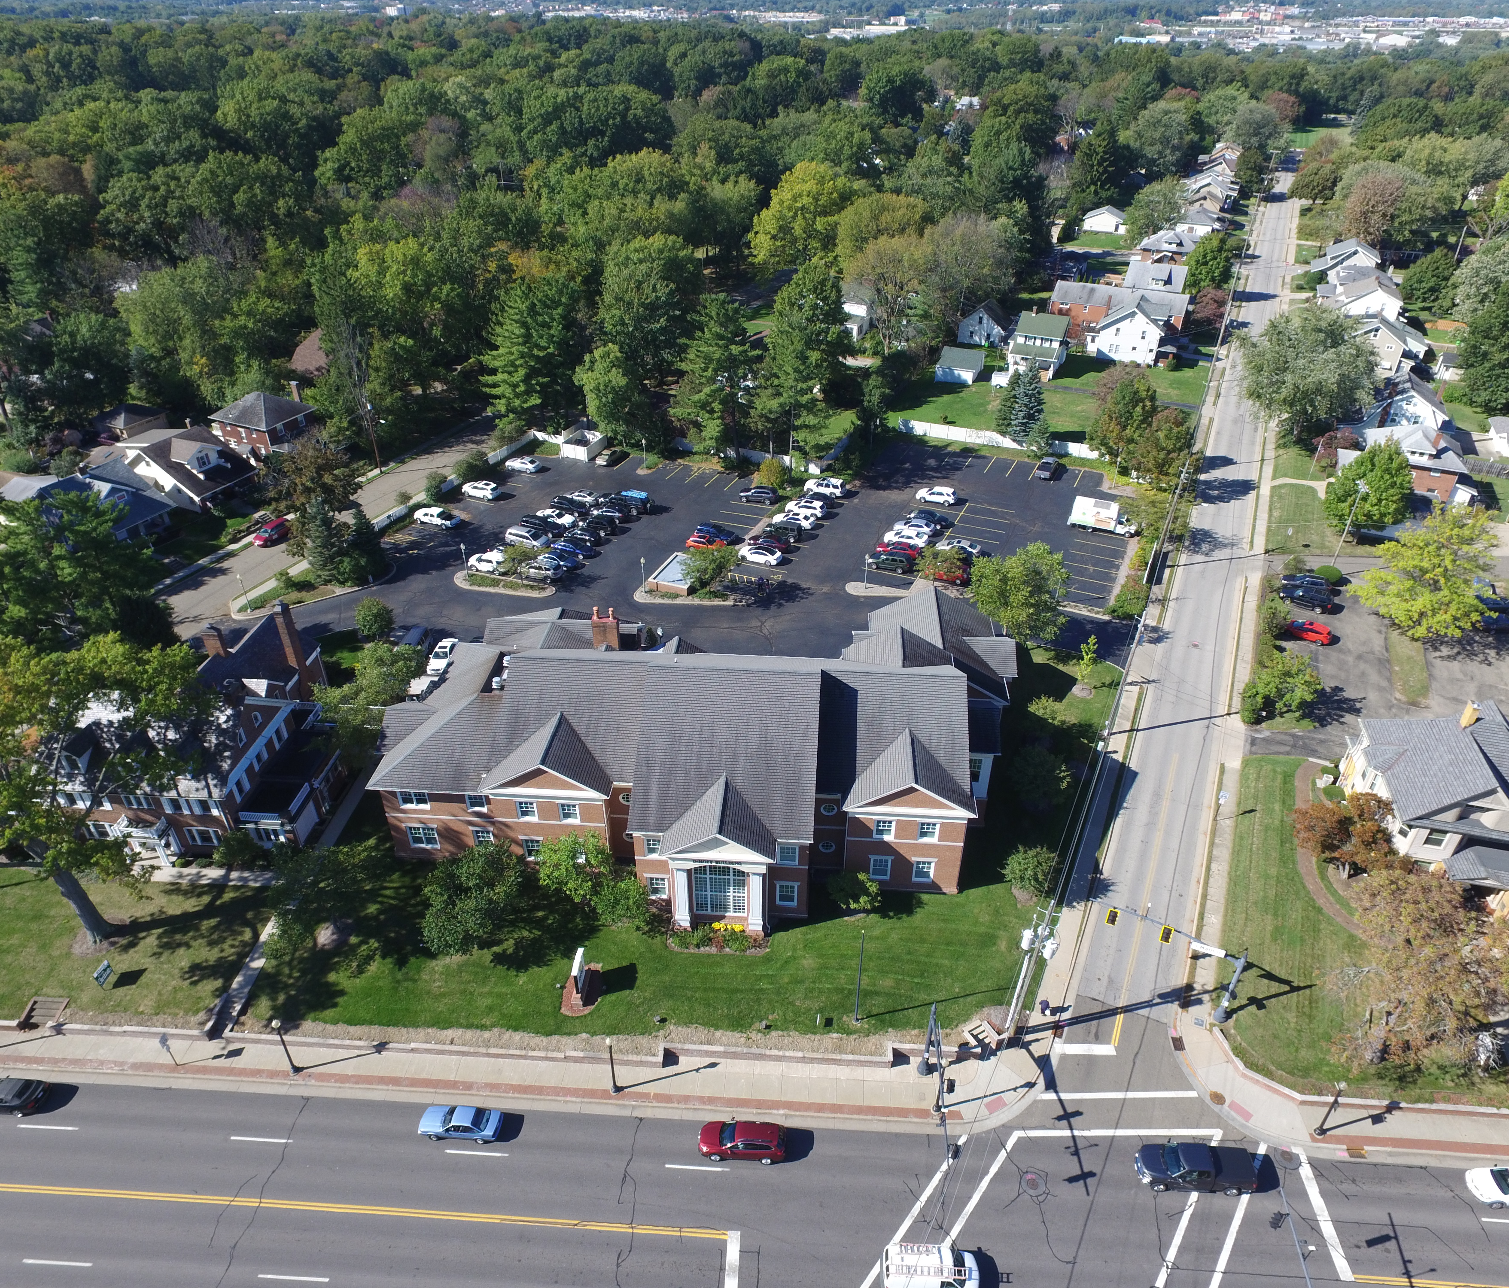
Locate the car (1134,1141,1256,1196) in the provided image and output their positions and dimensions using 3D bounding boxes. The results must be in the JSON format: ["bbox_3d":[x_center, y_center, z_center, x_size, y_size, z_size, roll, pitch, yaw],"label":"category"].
[{"bbox_3d":[23.621,28.074,53.249,5.750,1.900,2.030,2,33,3],"label":"car"}]

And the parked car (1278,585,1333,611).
[{"bbox_3d":[56.519,-4.747,101.444,4.850,1.820,1.950,24,40,31],"label":"parked car"}]

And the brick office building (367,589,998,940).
[{"bbox_3d":[-2.840,5.375,73.232,46.527,12.500,29.626,2,34,3],"label":"brick office building"}]

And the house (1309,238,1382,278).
[{"bbox_3d":[108.469,-69.605,182.518,10.754,7.600,9.459,15,36,21],"label":"house"}]

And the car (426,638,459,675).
[{"bbox_3d":[-27.544,1.123,87.884,1.830,1.450,4.800,0,34,0],"label":"car"}]

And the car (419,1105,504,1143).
[{"bbox_3d":[-16.513,26.798,55.657,4.650,1.380,1.800,2,33,3],"label":"car"}]

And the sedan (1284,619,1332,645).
[{"bbox_3d":[51.881,-1.220,93.135,4.250,1.430,1.780,24,40,31],"label":"sedan"}]

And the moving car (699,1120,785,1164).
[{"bbox_3d":[-0.705,27.089,54.336,4.640,1.650,1.880,2,33,3],"label":"moving car"}]

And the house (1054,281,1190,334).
[{"bbox_3d":[66.988,-61.132,182.535,22.870,8.303,12.032,15,36,21],"label":"house"}]

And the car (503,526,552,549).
[{"bbox_3d":[-23.898,-11.237,105.012,5.100,1.750,1.950,15,36,21],"label":"car"}]

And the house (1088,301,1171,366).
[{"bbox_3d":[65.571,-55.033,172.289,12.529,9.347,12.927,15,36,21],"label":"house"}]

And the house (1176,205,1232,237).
[{"bbox_3d":[114.649,-108.037,253.950,12.100,6.800,9.500,15,36,22],"label":"house"}]

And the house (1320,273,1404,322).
[{"bbox_3d":[99.500,-55.738,162.634,11.152,7.400,7.767,15,36,21],"label":"house"}]

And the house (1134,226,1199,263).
[{"bbox_3d":[92.459,-87.210,220.547,13.000,8.800,11.300,15,36,22],"label":"house"}]

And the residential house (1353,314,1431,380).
[{"bbox_3d":[105.775,-50.504,166.870,11.535,8.054,8.949,15,36,21],"label":"residential house"}]

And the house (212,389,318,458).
[{"bbox_3d":[-62.444,-28.101,127.982,10.742,8.332,8.433,15,36,21],"label":"house"}]

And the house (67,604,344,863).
[{"bbox_3d":[-39.963,5.618,76.406,15.900,11.300,20.200,2,33,3],"label":"house"}]

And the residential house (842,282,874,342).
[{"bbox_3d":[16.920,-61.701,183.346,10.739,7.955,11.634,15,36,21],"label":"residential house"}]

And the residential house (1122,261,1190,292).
[{"bbox_3d":[82.803,-74.691,204.698,11.137,6.762,11.435,15,36,21],"label":"residential house"}]

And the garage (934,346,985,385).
[{"bbox_3d":[30.633,-41.223,145.703,6.000,3.900,7.700,15,36,21],"label":"garage"}]

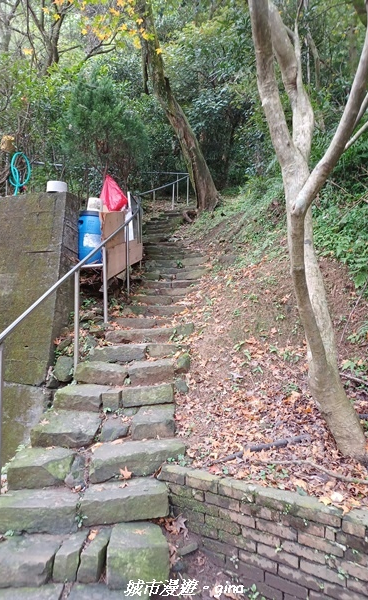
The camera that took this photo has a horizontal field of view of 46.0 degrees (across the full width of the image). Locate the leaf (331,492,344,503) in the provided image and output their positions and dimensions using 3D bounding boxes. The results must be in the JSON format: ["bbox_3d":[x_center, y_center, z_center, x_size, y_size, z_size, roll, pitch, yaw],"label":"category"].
[{"bbox_3d":[0.755,0.971,2.130,0.060,0.020,0.065,0,18,0],"label":"leaf"}]

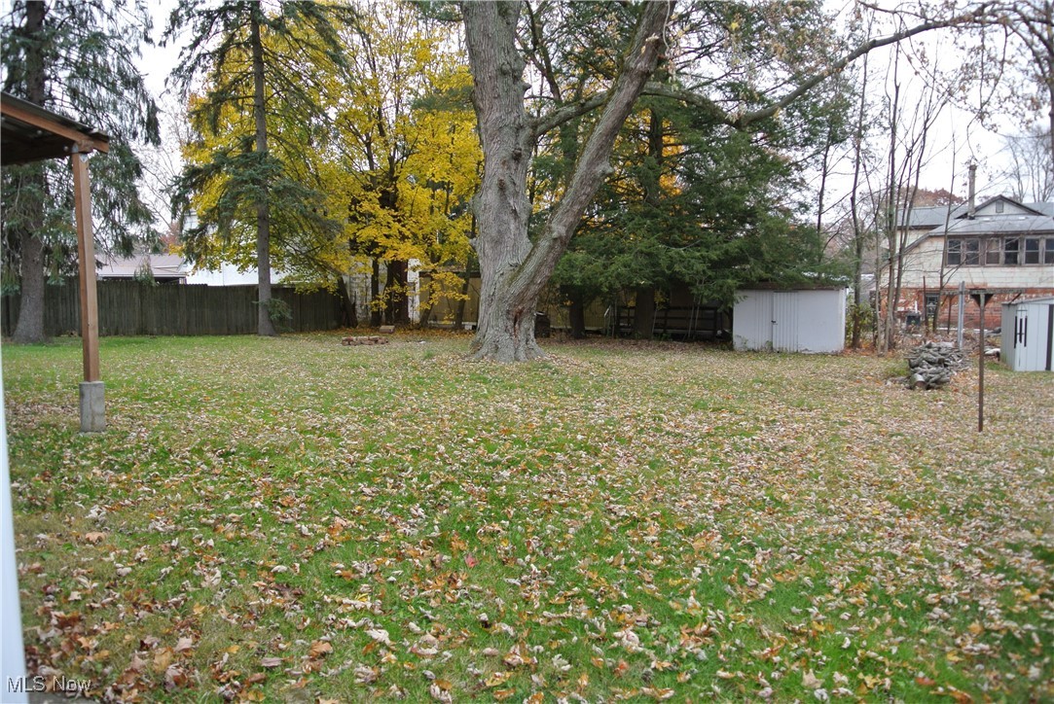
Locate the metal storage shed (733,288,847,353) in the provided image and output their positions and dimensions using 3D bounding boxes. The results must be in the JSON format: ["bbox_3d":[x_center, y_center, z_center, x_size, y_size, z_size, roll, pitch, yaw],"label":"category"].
[{"bbox_3d":[8.070,-1.030,24.200,3.080,1.970,2.250,2,4,26],"label":"metal storage shed"}]

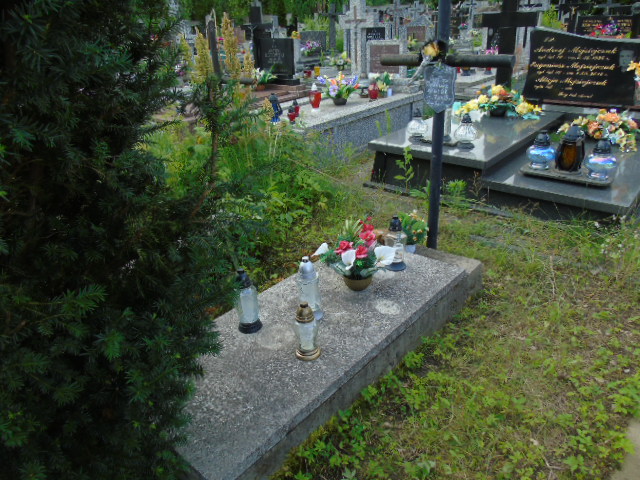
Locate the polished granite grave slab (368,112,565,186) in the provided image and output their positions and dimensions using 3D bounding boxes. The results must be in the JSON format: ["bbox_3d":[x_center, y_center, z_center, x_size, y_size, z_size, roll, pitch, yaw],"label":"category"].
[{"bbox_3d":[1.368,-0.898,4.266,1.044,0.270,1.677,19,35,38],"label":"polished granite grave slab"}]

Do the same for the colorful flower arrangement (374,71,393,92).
[{"bbox_3d":[0.789,-1.929,5.699,0.208,0.282,0.187,20,33,37],"label":"colorful flower arrangement"}]

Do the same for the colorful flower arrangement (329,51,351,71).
[{"bbox_3d":[0.305,-2.767,7.108,0.341,0.273,0.280,16,31,33],"label":"colorful flower arrangement"}]

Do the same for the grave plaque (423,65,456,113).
[{"bbox_3d":[0.586,-0.738,2.257,0.164,0.229,0.020,20,33,37],"label":"grave plaque"}]

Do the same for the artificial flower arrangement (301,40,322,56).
[{"bbox_3d":[-0.177,-3.621,8.752,0.381,0.272,0.290,16,31,33],"label":"artificial flower arrangement"}]

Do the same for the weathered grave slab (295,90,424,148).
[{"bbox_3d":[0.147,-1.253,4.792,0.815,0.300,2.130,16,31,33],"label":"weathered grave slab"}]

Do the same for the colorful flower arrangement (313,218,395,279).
[{"bbox_3d":[0.169,0.080,2.285,0.370,0.250,0.290,0,27,5],"label":"colorful flower arrangement"}]

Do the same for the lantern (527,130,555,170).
[{"bbox_3d":[1.679,-0.681,3.495,0.191,0.276,0.191,20,33,37],"label":"lantern"}]

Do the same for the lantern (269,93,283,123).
[{"bbox_3d":[-0.466,-1.347,4.712,0.135,0.275,0.135,-5,27,-4],"label":"lantern"}]

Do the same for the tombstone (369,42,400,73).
[{"bbox_3d":[0.872,-2.378,6.063,0.470,0.390,0.090,19,34,36],"label":"tombstone"}]

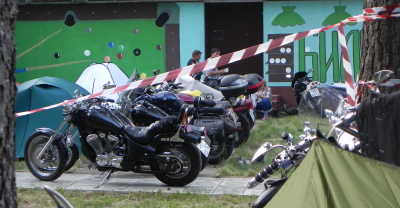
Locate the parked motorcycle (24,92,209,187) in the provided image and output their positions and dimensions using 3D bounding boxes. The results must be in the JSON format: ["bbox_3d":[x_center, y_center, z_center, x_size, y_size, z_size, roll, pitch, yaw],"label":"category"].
[{"bbox_3d":[-1.050,0.402,10.533,2.330,1.140,0.830,1,3,17],"label":"parked motorcycle"}]

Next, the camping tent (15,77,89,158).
[{"bbox_3d":[-2.600,0.152,14.626,1.650,1.230,2.100,-2,3,-29],"label":"camping tent"}]

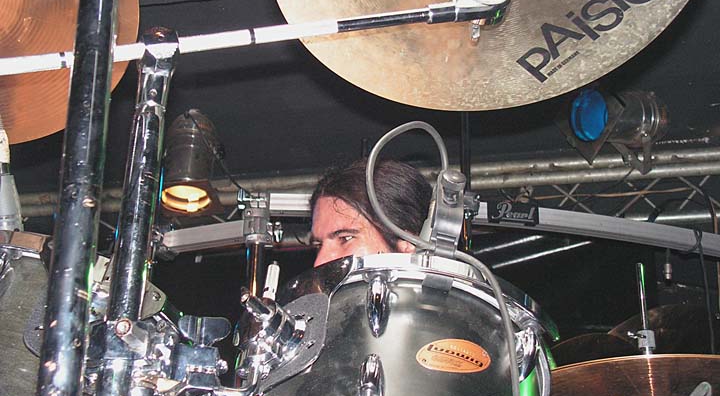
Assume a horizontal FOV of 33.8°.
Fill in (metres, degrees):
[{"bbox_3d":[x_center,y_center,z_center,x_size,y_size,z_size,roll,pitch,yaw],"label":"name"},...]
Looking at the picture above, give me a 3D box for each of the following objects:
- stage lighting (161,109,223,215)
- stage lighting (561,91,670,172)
[{"bbox_3d":[-0.643,-0.146,4.500,0.280,0.390,0.310,4,-31,-8],"label":"stage lighting"},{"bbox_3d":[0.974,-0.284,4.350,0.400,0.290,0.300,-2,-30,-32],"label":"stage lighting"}]

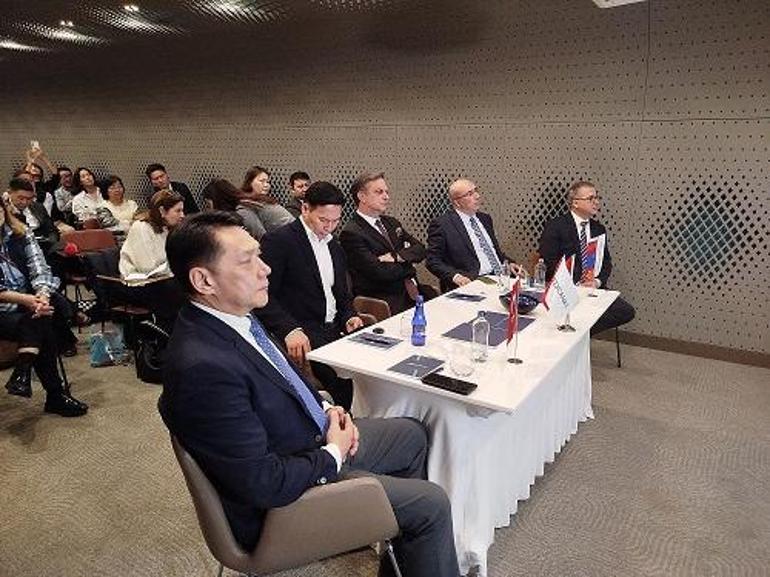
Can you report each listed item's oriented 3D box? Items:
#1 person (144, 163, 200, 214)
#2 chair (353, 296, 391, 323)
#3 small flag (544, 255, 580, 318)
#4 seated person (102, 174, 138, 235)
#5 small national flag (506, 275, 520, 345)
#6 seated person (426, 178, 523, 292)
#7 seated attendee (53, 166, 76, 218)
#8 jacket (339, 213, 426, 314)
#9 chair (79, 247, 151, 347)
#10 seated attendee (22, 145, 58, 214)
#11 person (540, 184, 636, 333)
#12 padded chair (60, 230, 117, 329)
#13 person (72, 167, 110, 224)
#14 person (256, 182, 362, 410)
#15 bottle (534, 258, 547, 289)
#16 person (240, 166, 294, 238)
[{"bbox_3d":[-2.038,-0.477,5.125,0.780,1.320,0.540,11,17,37],"label":"person"},{"bbox_3d":[-0.047,0.251,3.242,0.600,0.820,0.600,9,16,32],"label":"chair"},{"bbox_3d":[0.729,-0.004,2.192,0.155,0.265,0.080,7,15,24],"label":"small flag"},{"bbox_3d":[-2.589,-0.462,5.317,0.750,1.260,0.500,9,17,32],"label":"seated person"},{"bbox_3d":[0.479,0.082,1.990,0.070,0.260,0.040,1,14,3],"label":"small national flag"},{"bbox_3d":[0.552,-0.039,3.577,0.580,1.320,0.800,-12,19,-41],"label":"seated person"},{"bbox_3d":[-3.530,-0.692,6.132,0.750,1.300,0.500,9,17,32],"label":"seated attendee"},{"bbox_3d":[-0.034,-0.130,3.073,0.420,0.660,0.540,11,18,36],"label":"jacket"},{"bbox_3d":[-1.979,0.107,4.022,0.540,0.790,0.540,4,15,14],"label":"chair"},{"bbox_3d":[-3.366,-0.613,5.354,0.750,1.460,0.520,11,17,37],"label":"seated attendee"},{"bbox_3d":[1.231,-0.025,3.432,0.740,1.280,0.540,10,17,36],"label":"person"},{"bbox_3d":[-2.584,-0.091,4.793,0.540,0.800,0.540,9,17,32],"label":"padded chair"},{"bbox_3d":[-2.972,-0.575,5.567,0.780,1.290,0.500,11,17,37],"label":"person"},{"bbox_3d":[-0.300,0.213,2.489,0.580,1.360,0.800,-12,19,-41],"label":"person"},{"bbox_3d":[0.862,-0.093,2.926,0.057,0.168,0.057,9,16,32],"label":"bottle"},{"bbox_3d":[-0.885,-0.273,4.337,0.780,1.310,0.520,9,16,32],"label":"person"}]

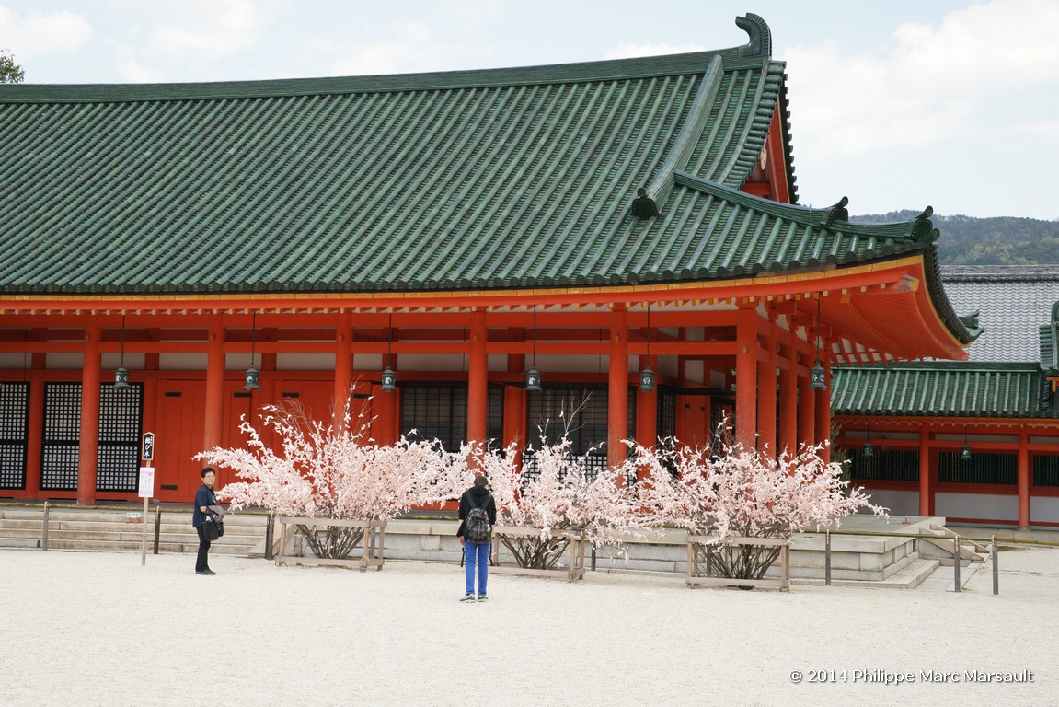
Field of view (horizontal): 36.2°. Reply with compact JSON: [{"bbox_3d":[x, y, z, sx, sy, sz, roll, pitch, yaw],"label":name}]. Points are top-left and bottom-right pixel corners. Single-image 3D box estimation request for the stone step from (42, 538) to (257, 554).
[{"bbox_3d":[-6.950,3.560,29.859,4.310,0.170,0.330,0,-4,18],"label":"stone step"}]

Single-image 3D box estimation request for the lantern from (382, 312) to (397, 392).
[{"bbox_3d":[-2.610,-0.027,30.245,0.300,1.483,0.300,1,-4,0],"label":"lantern"}]

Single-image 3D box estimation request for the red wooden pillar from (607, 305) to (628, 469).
[{"bbox_3d":[1.649,1.174,30.350,0.370,3.986,0.370,0,-4,18],"label":"red wooden pillar"}]

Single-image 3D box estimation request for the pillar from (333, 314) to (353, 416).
[{"bbox_3d":[-3.696,1.162,32.099,0.370,3.986,0.370,0,-4,18],"label":"pillar"}]

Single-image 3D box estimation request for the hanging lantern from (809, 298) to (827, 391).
[{"bbox_3d":[4.903,-0.149,27.553,0.310,1.560,0.310,0,-4,18],"label":"hanging lantern"}]

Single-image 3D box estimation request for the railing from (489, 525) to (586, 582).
[{"bbox_3d":[0.136,3.109,25.250,1.370,0.780,0.620,0,-4,18],"label":"railing"}]

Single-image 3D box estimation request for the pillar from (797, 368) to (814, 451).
[{"bbox_3d":[6.085,1.594,35.526,0.360,3.850,0.360,0,-4,18],"label":"pillar"}]

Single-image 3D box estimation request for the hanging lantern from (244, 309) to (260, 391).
[{"bbox_3d":[-5.305,-0.037,31.127,0.300,1.508,0.300,0,-4,18],"label":"hanging lantern"}]

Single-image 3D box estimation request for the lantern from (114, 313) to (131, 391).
[{"bbox_3d":[-8.033,-0.047,32.020,0.300,1.497,0.300,0,-4,18],"label":"lantern"}]

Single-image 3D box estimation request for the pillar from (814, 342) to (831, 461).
[{"bbox_3d":[6.820,1.746,37.702,0.360,3.850,0.360,0,-4,18],"label":"pillar"}]

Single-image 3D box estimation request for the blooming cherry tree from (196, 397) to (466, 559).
[{"bbox_3d":[-3.231,2.088,26.429,4.100,2.750,3.000,1,-3,0],"label":"blooming cherry tree"}]

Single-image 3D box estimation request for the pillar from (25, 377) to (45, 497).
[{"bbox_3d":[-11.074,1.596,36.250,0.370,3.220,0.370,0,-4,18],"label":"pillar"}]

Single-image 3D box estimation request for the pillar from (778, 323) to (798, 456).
[{"bbox_3d":[5.319,1.435,33.256,0.360,3.850,0.360,0,-4,18],"label":"pillar"}]

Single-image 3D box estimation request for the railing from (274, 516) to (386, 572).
[{"bbox_3d":[-3.295,3.161,26.928,1.663,0.805,0.630,0,-4,18],"label":"railing"}]

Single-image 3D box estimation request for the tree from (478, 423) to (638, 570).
[{"bbox_3d":[0.418,2.289,25.338,2.600,2.330,2.400,1,-3,0],"label":"tree"}]

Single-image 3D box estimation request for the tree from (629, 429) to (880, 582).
[{"bbox_3d":[3.343,2.342,24.469,3.850,2.430,3.000,0,-4,18],"label":"tree"}]

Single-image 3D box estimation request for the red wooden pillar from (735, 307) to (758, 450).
[{"bbox_3d":[3.960,1.178,29.594,0.370,3.986,0.370,0,-4,18],"label":"red wooden pillar"}]

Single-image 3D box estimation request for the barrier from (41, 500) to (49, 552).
[{"bbox_3d":[-8.970,3.209,30.016,0.100,0.880,0.100,0,-4,18],"label":"barrier"}]

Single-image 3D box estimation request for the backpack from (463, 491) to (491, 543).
[{"bbox_3d":[-0.658,2.128,20.850,0.330,0.600,0.240,1,-4,-3],"label":"backpack"}]

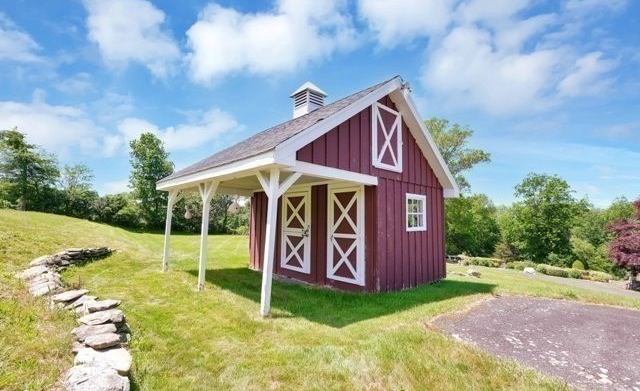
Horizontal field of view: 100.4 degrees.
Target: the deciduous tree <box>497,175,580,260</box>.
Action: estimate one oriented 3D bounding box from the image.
[{"bbox_3d":[15.709,1.639,19.000,5.200,6.700,5.200,-3,-5,39],"label":"deciduous tree"}]

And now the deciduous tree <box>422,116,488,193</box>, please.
[{"bbox_3d":[9.336,-0.750,20.000,6.600,10.200,6.600,-1,-4,25],"label":"deciduous tree"}]

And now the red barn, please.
[{"bbox_3d":[-0.294,-0.480,7.147,5.870,5.220,5.460,4,-6,-44],"label":"red barn"}]

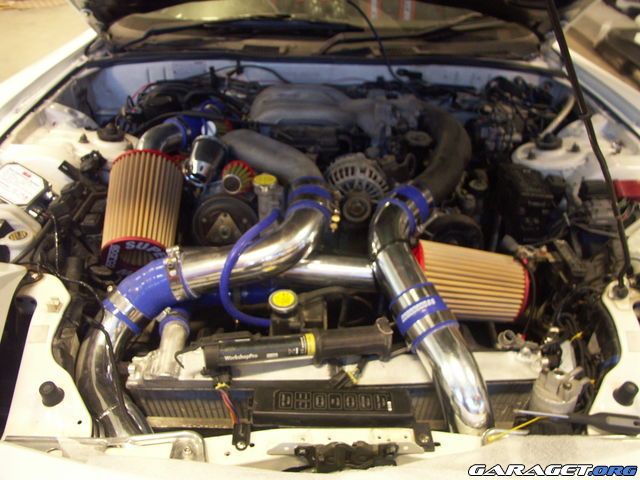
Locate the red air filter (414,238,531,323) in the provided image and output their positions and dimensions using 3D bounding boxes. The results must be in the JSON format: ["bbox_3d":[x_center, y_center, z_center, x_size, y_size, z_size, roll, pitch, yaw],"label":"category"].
[{"bbox_3d":[0.301,0.083,1.030,0.215,0.142,0.142,7,37,0],"label":"red air filter"}]

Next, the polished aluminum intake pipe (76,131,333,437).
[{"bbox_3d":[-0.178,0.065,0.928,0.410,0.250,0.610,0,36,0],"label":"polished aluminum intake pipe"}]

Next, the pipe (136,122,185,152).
[{"bbox_3d":[-0.361,-0.209,1.155,0.115,0.095,0.120,0,36,0],"label":"pipe"}]

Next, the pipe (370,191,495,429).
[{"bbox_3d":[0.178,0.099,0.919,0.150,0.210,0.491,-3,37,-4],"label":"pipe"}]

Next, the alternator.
[{"bbox_3d":[0.081,-0.114,1.119,0.135,0.135,0.155,0,36,0],"label":"alternator"}]

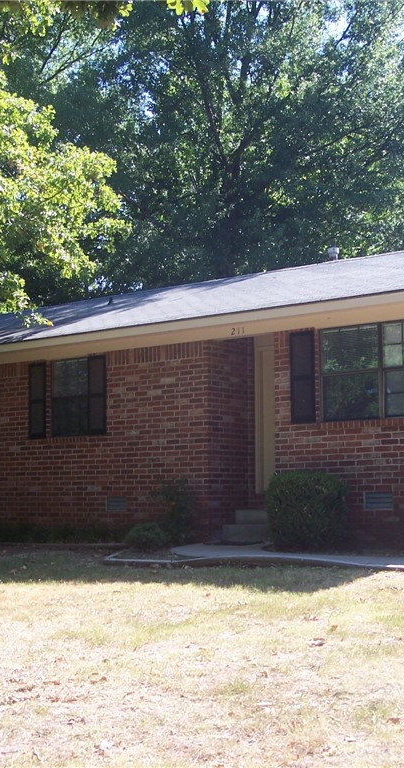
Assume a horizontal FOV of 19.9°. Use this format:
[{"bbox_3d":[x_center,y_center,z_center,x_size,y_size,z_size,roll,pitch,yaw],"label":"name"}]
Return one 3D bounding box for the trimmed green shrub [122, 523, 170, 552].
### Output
[{"bbox_3d":[-0.698,1.927,14.500,0.600,0.390,0.560,0,-6,0],"label":"trimmed green shrub"}]

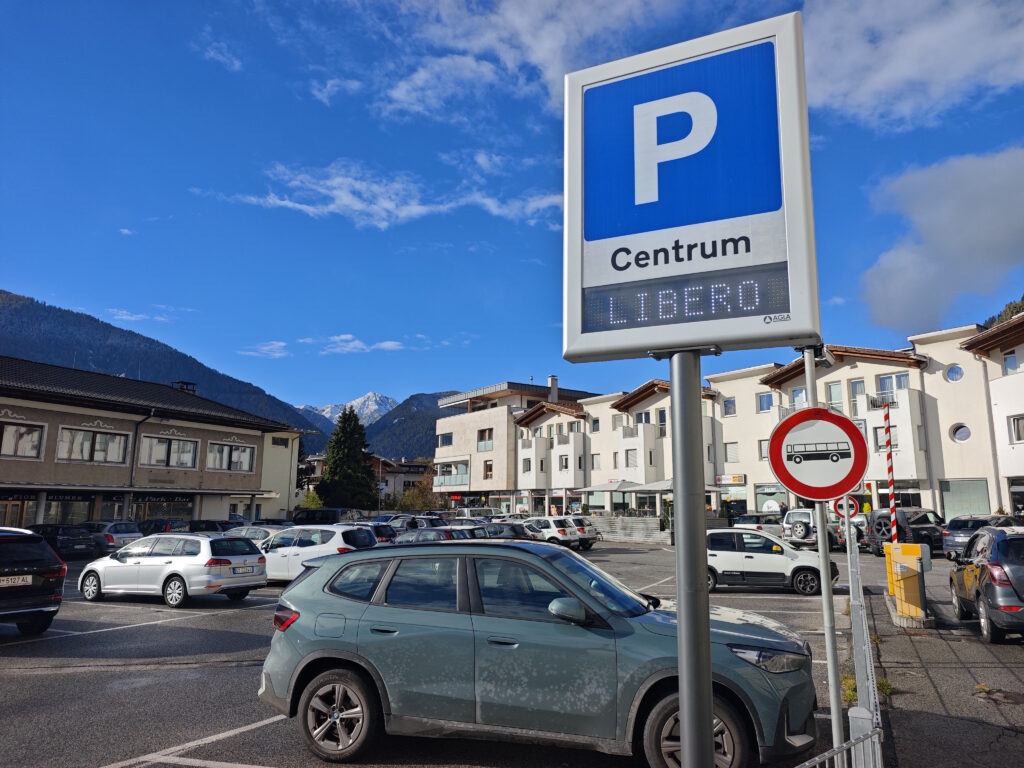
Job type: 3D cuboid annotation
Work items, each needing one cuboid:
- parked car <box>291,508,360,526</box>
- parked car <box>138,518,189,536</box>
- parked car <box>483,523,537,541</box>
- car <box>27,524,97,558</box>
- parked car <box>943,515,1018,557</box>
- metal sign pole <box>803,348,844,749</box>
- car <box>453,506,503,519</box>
[{"bbox_3d":[-11.747,8.664,41.573,4.900,1.960,1.900,-5,-11,26],"label":"parked car"},{"bbox_3d":[-18.011,7.557,33.942,4.100,1.630,1.770,-5,-11,28],"label":"parked car"},{"bbox_3d":[-1.462,6.386,27.662,4.200,1.450,1.760,-5,-11,27],"label":"parked car"},{"bbox_3d":[-20.533,6.946,30.112,4.350,1.450,1.790,-5,-12,29],"label":"car"},{"bbox_3d":[19.775,6.298,27.892,4.700,1.640,1.880,7,-12,-33],"label":"parked car"},{"bbox_3d":[1.914,1.200,4.130,0.062,2.900,0.062,-3,-11,20],"label":"metal sign pole"},{"bbox_3d":[-1.874,10.955,53.922,4.900,2.000,1.900,8,-13,-37],"label":"car"}]

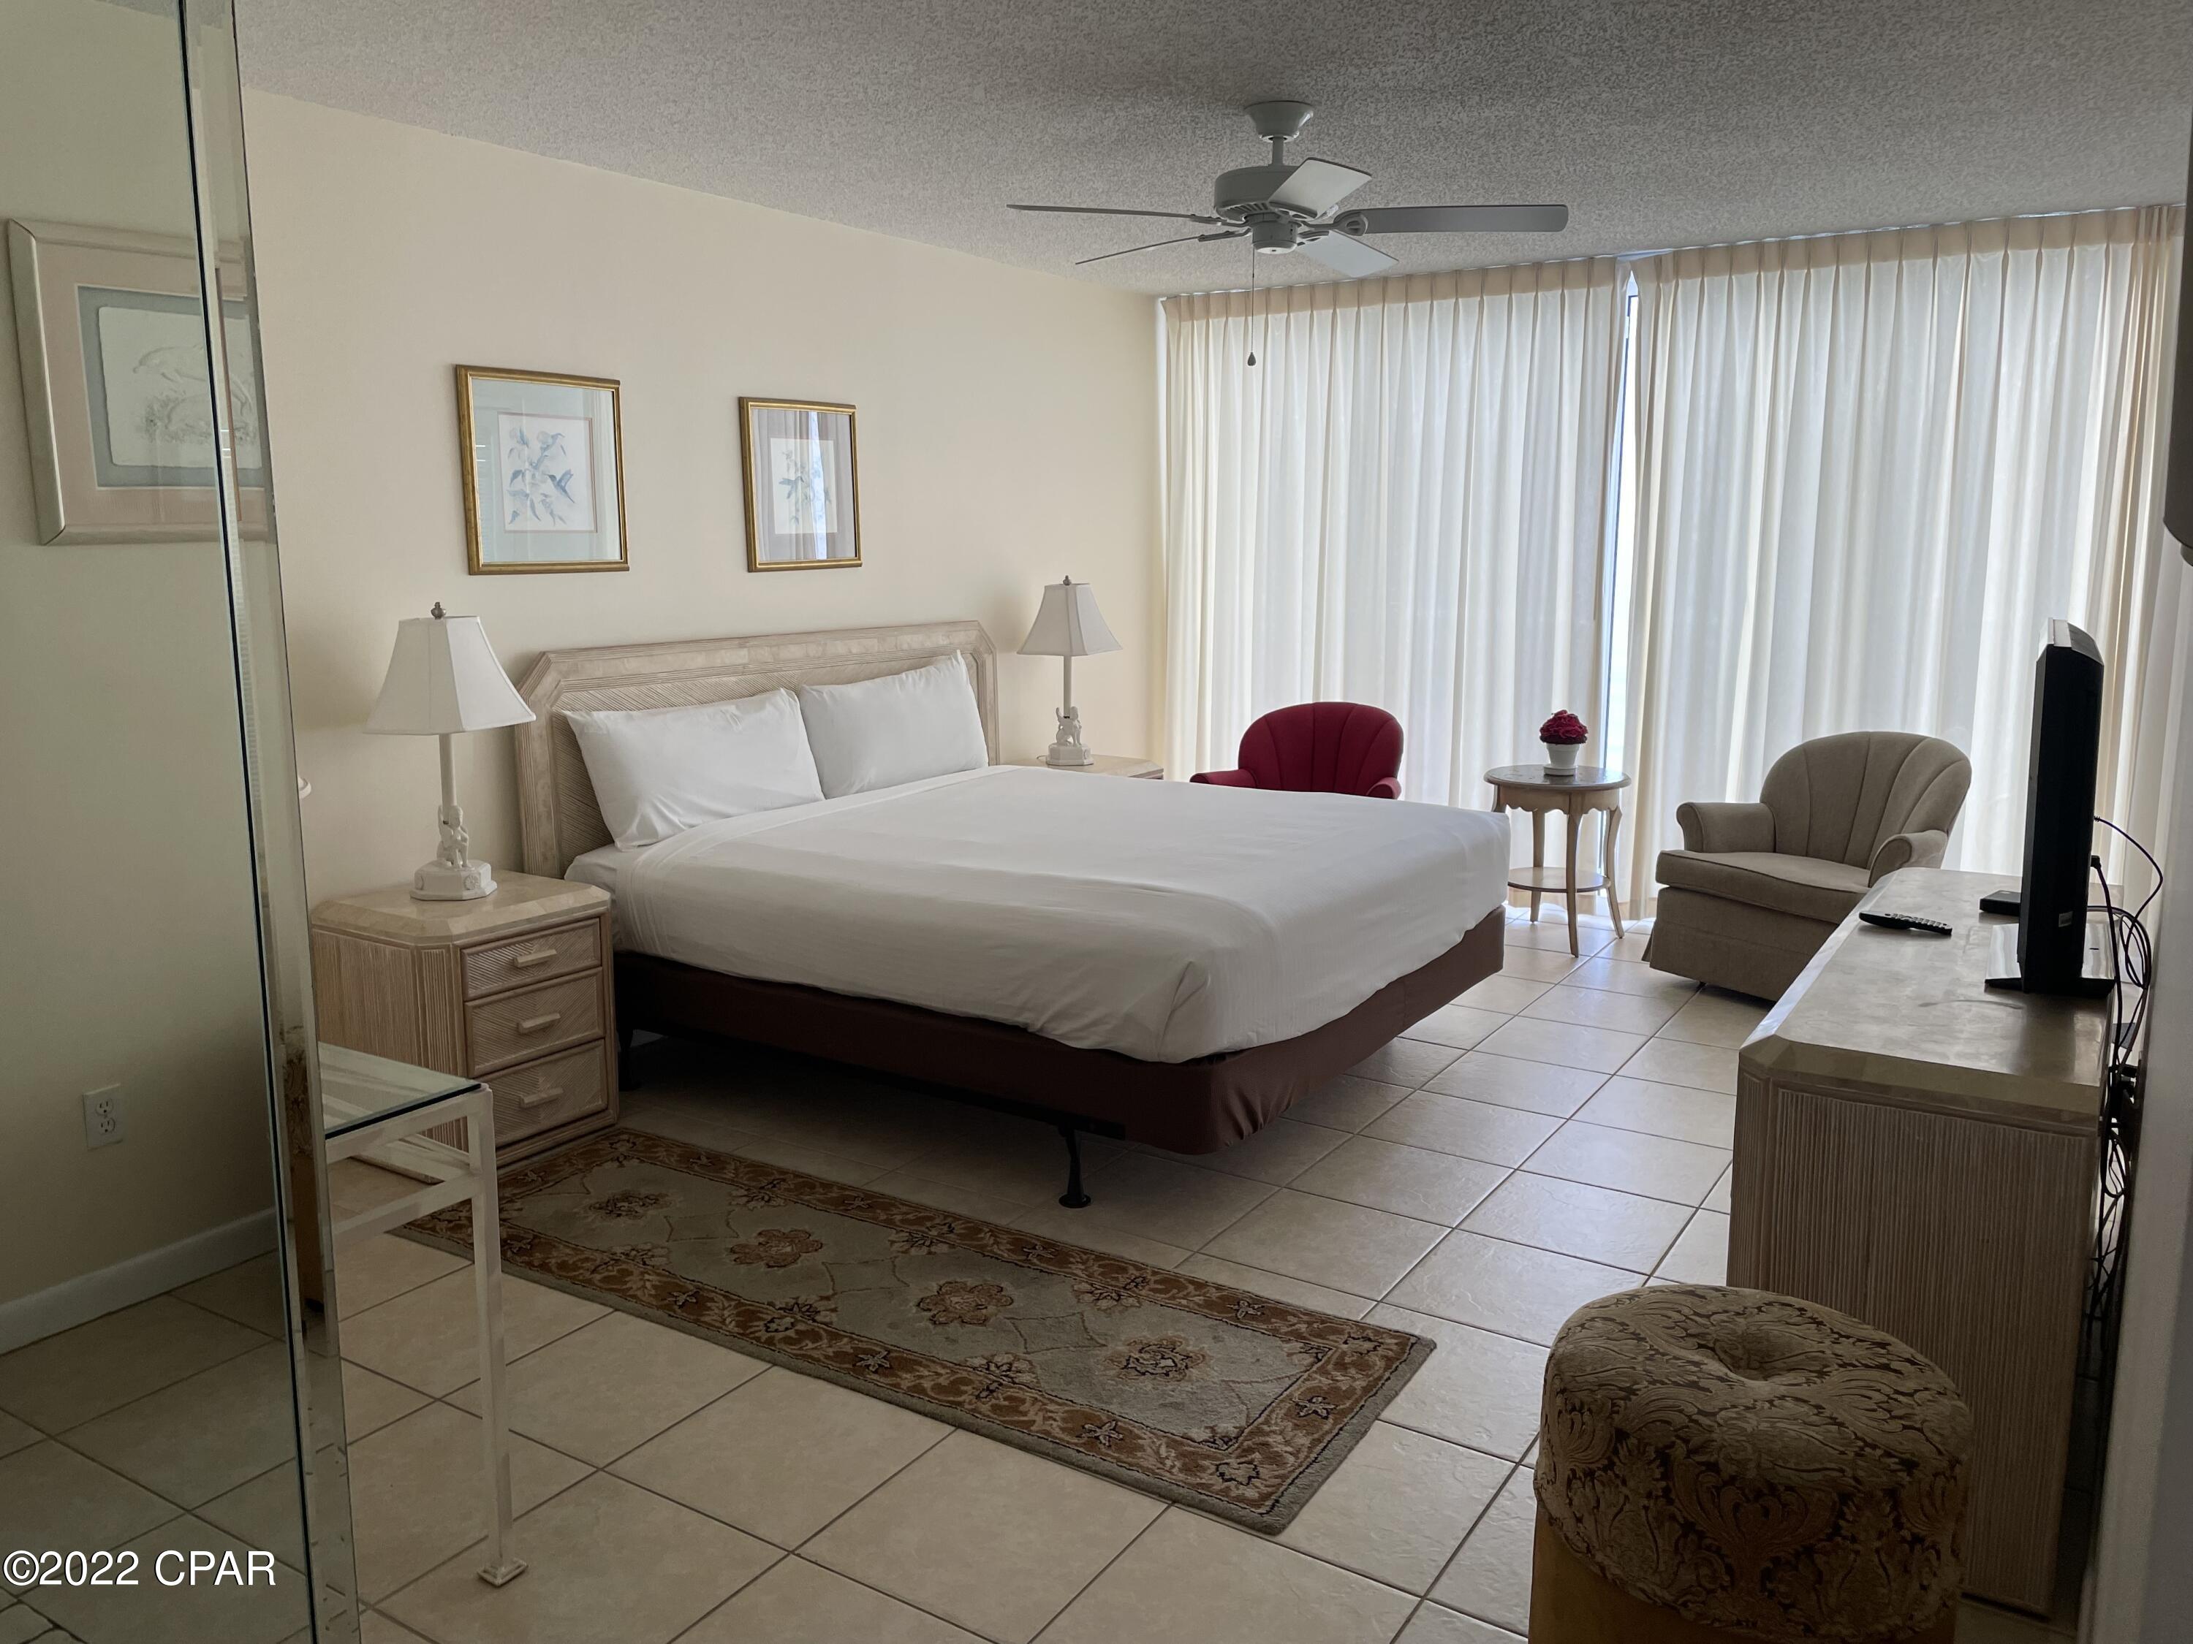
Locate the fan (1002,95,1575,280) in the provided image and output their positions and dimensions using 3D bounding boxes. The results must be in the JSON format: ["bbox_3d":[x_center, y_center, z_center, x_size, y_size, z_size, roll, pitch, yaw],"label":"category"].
[{"bbox_3d":[0.412,-1.497,3.827,1.250,0.335,1.280,2,10,12],"label":"fan"}]

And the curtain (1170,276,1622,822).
[{"bbox_3d":[1.131,-0.955,6.859,1.954,2.507,0.131,7,12,32],"label":"curtain"}]

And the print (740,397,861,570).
[{"bbox_3d":[-0.934,-1.073,5.263,0.028,0.525,0.531,7,12,32],"label":"print"}]

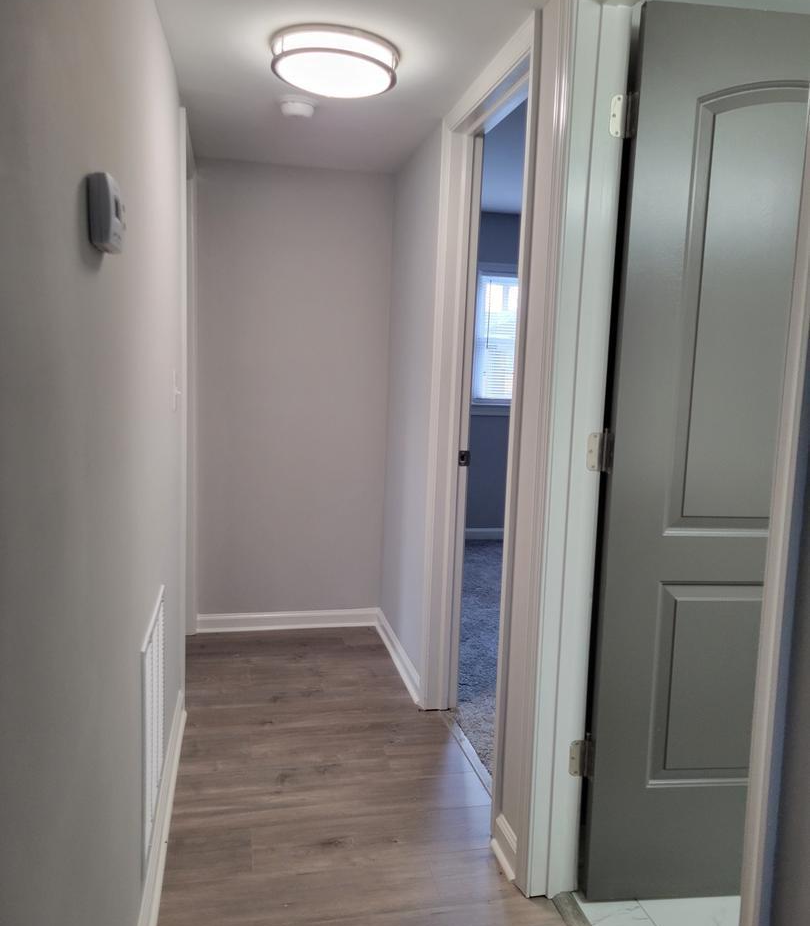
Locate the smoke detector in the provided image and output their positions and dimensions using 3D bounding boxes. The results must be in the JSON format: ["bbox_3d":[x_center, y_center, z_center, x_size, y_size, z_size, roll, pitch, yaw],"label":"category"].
[{"bbox_3d":[-0.351,-1.177,2.682,0.128,0.042,0.128,0,7,-11],"label":"smoke detector"}]

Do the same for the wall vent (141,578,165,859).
[{"bbox_3d":[-0.608,0.621,1.974,0.013,0.513,0.510,0,7,-11],"label":"wall vent"}]

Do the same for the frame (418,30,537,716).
[{"bbox_3d":[0.253,-0.081,2.515,0.138,2.135,0.860,0,7,-11],"label":"frame"}]

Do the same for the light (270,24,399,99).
[{"bbox_3d":[-0.192,-1.095,2.228,0.356,0.078,0.356,0,7,-11],"label":"light"}]

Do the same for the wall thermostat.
[{"bbox_3d":[-0.421,-0.347,1.143,0.032,0.096,0.122,0,7,-11],"label":"wall thermostat"}]

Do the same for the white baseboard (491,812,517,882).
[{"bbox_3d":[0.266,1.000,2.128,0.023,0.092,0.168,0,7,-11],"label":"white baseboard"}]

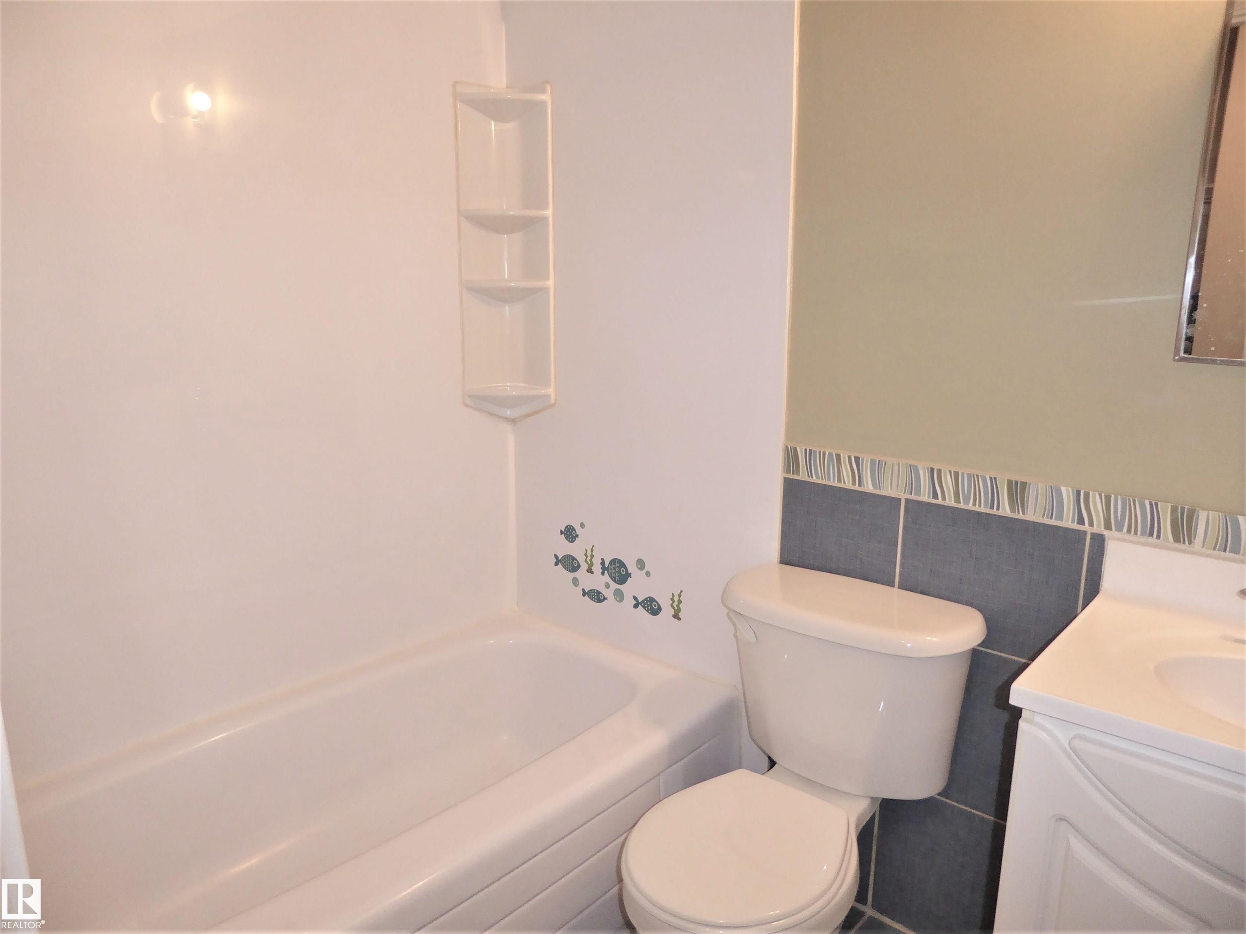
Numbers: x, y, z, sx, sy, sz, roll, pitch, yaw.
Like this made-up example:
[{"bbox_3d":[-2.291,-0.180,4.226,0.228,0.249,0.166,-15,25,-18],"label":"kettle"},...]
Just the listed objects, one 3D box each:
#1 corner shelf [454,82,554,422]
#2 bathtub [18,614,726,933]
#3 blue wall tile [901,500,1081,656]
[{"bbox_3d":[-0.292,-0.524,2.280,0.230,0.860,0.117,0,12,-3],"label":"corner shelf"},{"bbox_3d":[-0.523,0.768,1.798,0.766,0.394,1.524,11,16,41],"label":"bathtub"},{"bbox_3d":[0.664,0.210,1.650,0.325,0.254,0.010,11,16,41],"label":"blue wall tile"}]

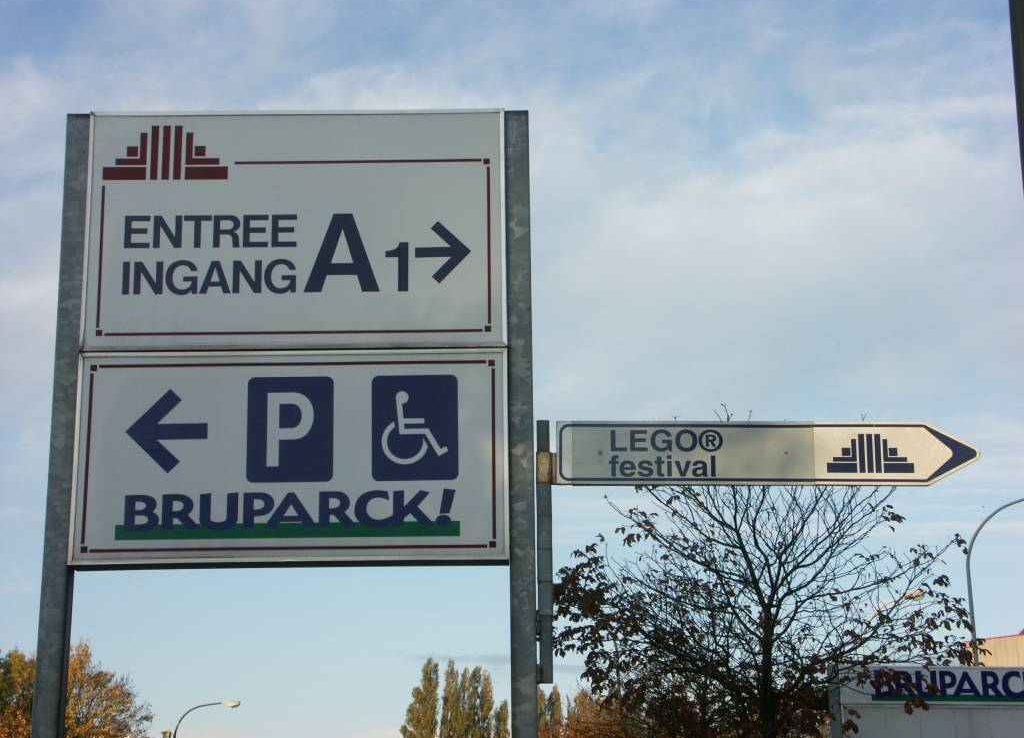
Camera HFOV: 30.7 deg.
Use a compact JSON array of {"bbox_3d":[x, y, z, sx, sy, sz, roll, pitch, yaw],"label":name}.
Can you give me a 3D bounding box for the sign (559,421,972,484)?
[{"bbox_3d":[1.207,0.400,8.737,1.999,0.302,0.030,0,-16,-4],"label":"sign"}]

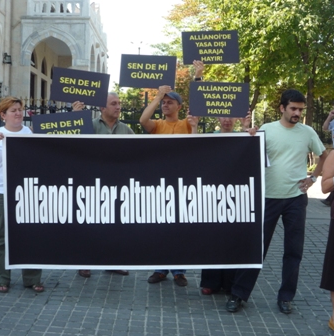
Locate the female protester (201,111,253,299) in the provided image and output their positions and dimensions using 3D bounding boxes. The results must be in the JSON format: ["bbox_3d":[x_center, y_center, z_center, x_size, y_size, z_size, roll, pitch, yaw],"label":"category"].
[{"bbox_3d":[0.472,0.244,5.176,0.530,1.620,0.420,1,5,0],"label":"female protester"}]

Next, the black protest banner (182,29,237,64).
[{"bbox_3d":[0.383,-1.048,5.300,0.487,0.282,0.020,-2,4,0],"label":"black protest banner"}]

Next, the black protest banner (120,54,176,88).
[{"bbox_3d":[-0.161,-0.833,5.270,0.487,0.282,0.020,3,4,0],"label":"black protest banner"}]

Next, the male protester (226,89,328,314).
[{"bbox_3d":[0.844,0.248,4.729,0.688,1.704,0.450,0,5,-7],"label":"male protester"}]

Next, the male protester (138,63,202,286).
[{"bbox_3d":[0.022,0.050,5.407,0.523,1.953,0.450,1,6,9],"label":"male protester"}]

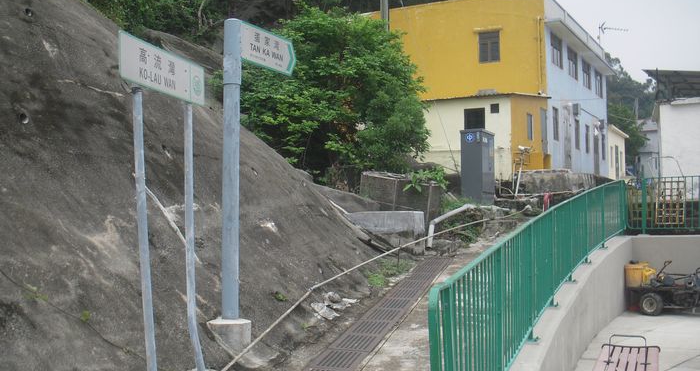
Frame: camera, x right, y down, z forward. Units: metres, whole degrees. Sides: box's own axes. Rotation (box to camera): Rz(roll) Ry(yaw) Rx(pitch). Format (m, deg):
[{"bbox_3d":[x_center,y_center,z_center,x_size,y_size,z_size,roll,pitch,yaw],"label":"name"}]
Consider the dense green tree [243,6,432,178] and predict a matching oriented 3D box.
[{"bbox_3d":[-0.363,-2.225,18.000,4.300,4.100,4.000,0,-4,0],"label":"dense green tree"}]

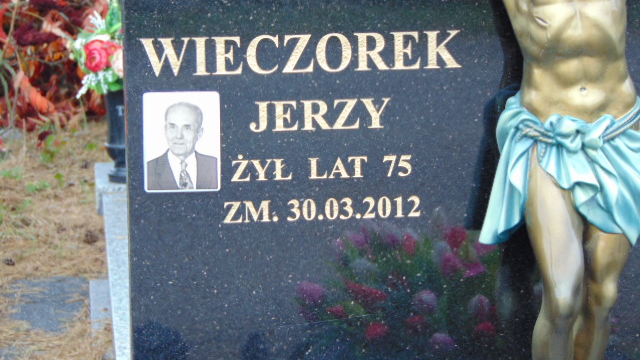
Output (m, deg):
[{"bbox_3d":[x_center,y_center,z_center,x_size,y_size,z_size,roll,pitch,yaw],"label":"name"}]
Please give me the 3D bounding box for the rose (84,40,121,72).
[{"bbox_3d":[-0.429,-0.244,4.850,0.069,0.063,0.055,0,6,15],"label":"rose"}]

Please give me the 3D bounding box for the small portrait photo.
[{"bbox_3d":[-0.164,-0.045,2.920,0.090,0.120,0.008,-1,6,-7],"label":"small portrait photo"}]

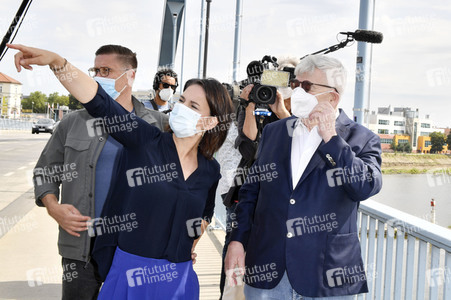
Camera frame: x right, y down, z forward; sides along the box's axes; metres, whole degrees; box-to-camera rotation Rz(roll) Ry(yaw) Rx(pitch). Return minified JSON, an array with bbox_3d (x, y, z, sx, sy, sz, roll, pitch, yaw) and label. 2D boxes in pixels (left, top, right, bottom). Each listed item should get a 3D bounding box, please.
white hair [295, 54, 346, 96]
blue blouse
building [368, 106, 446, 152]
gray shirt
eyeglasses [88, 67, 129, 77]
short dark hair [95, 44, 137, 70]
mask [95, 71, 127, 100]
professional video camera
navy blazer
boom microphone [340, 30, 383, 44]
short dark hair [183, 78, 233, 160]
[{"bbox_3d":[0.383,-0.300,2.420,0.210,0.170,0.180,-1,4,-38],"label":"white hair"},{"bbox_3d":[-0.264,0.115,2.200,0.470,0.650,0.320,8,2,7],"label":"blue blouse"},{"bbox_3d":[67.399,-7.676,225.000,34.000,17.000,22.000,2,3,6],"label":"building"},{"bbox_3d":[-0.566,0.134,2.720,0.560,0.710,0.320,3,3,14],"label":"gray shirt"},{"bbox_3d":[-0.511,-0.334,2.635,0.145,0.046,0.142,4,3,35],"label":"eyeglasses"},{"bbox_3d":[-0.479,-0.408,2.673,0.168,0.145,0.195,4,3,35],"label":"short dark hair"},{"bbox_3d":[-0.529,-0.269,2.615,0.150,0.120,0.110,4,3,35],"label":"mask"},{"bbox_3d":[0.208,-0.353,3.050,0.250,0.260,0.500,2,3,-6],"label":"professional video camera"},{"bbox_3d":[0.326,0.207,2.420,0.570,0.710,0.370,4,4,25],"label":"navy blazer"},{"bbox_3d":[0.600,-0.496,2.650,0.210,0.065,0.060,4,4,30],"label":"boom microphone"},{"bbox_3d":[-0.067,-0.114,2.240,0.190,0.290,0.220,13,3,38],"label":"short dark hair"}]

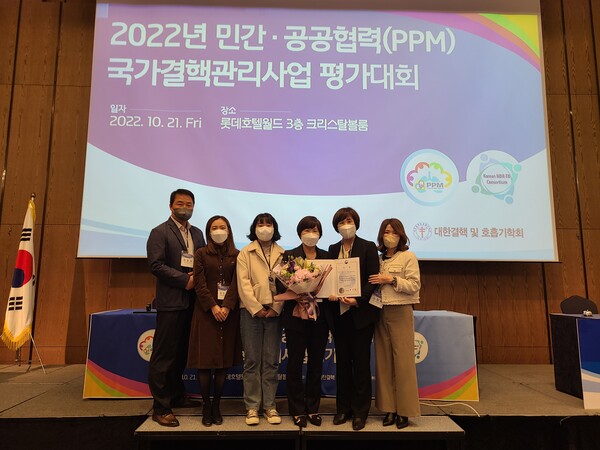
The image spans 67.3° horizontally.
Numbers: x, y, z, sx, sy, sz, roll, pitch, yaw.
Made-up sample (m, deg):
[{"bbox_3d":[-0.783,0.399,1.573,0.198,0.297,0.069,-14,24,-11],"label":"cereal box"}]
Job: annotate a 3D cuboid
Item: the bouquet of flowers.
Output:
[{"bbox_3d":[0.011,0.466,3.307,0.420,0.460,0.270,0,-8,0],"label":"bouquet of flowers"}]

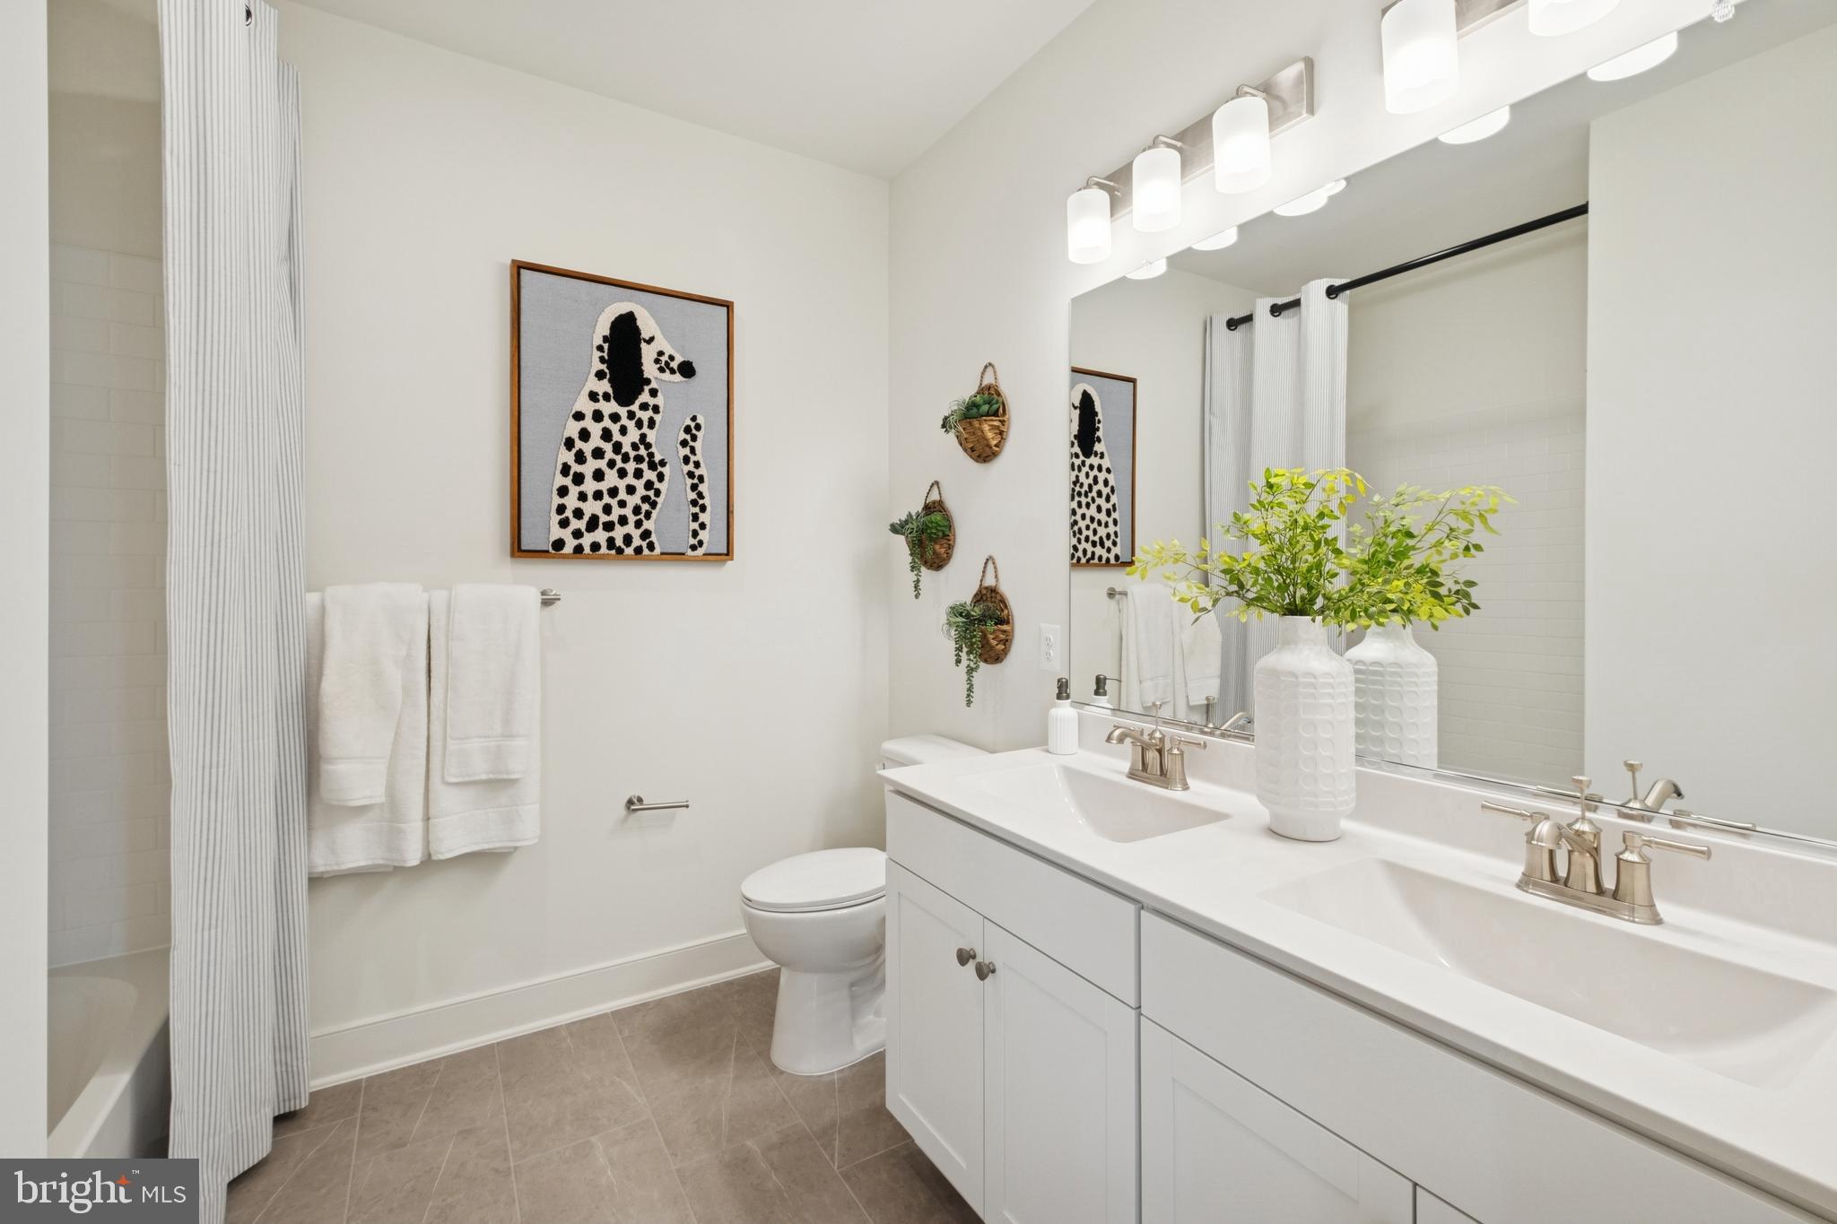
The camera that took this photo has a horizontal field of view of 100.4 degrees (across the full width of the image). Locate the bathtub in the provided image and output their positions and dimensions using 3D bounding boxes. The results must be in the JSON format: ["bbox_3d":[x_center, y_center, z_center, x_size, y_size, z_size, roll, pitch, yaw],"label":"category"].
[{"bbox_3d":[-1.612,1.034,0.999,0.765,0.441,1.524,-1,2,-32],"label":"bathtub"}]

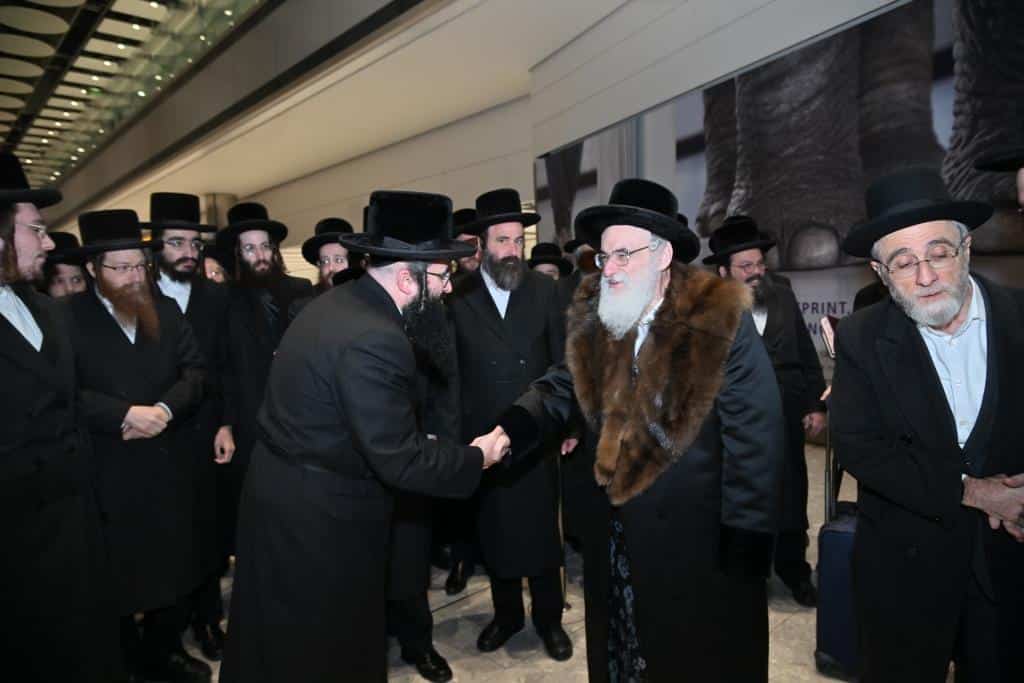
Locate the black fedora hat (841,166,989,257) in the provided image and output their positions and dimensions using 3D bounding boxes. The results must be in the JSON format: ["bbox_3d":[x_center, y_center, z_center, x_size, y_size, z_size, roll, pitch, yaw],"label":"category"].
[{"bbox_3d":[0.969,-0.310,1.640,0.330,0.138,0.360,-14,0,30],"label":"black fedora hat"}]

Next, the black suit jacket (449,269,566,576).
[{"bbox_3d":[-0.014,0.321,2.770,0.540,1.210,0.330,-1,3,-6],"label":"black suit jacket"}]

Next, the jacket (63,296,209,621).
[{"bbox_3d":[-1.334,0.369,2.400,0.530,1.100,0.350,-1,2,-41],"label":"jacket"}]

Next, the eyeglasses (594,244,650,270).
[{"bbox_3d":[0.313,-0.232,1.815,0.140,0.045,0.140,-17,10,-28],"label":"eyeglasses"}]

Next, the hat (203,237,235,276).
[{"bbox_3d":[-1.462,-0.423,3.400,0.330,0.135,0.360,-1,2,-27],"label":"hat"}]

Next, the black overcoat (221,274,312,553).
[{"bbox_3d":[-1.169,0.338,3.200,0.530,1.220,0.330,-2,3,-25],"label":"black overcoat"}]

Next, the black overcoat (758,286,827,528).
[{"bbox_3d":[1.270,0.302,3.380,0.580,1.230,0.350,0,2,0],"label":"black overcoat"}]

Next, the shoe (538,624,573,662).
[{"bbox_3d":[0.150,1.153,2.730,0.105,0.110,0.290,-1,3,-12],"label":"shoe"}]

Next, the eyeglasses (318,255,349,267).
[{"bbox_3d":[-0.889,-0.403,3.400,0.140,0.045,0.140,-1,3,-8],"label":"eyeglasses"}]

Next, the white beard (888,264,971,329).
[{"bbox_3d":[0.889,-0.093,1.450,0.155,0.135,0.110,-8,13,30],"label":"white beard"}]

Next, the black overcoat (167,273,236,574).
[{"bbox_3d":[-1.360,0.361,2.870,0.530,1.220,0.330,-2,3,-32],"label":"black overcoat"}]

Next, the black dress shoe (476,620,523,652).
[{"bbox_3d":[-0.035,1.154,2.770,0.105,0.110,0.290,1,3,35],"label":"black dress shoe"}]

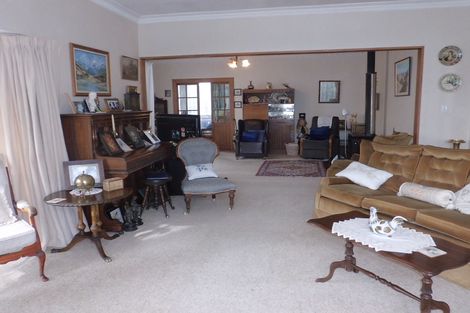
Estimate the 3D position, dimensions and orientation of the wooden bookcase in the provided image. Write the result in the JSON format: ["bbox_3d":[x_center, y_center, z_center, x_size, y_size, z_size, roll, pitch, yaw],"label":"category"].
[{"bbox_3d":[0.921,-0.932,9.120,1.349,1.689,0.456,1,9,10],"label":"wooden bookcase"}]

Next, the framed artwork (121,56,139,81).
[{"bbox_3d":[-1.811,-1.505,5.842,0.035,0.360,0.580,0,9,10],"label":"framed artwork"}]

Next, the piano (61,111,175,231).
[{"bbox_3d":[-1.315,0.087,4.280,0.716,1.240,1.516,1,9,10],"label":"piano"}]

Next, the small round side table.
[{"bbox_3d":[-1.422,0.660,3.409,0.820,0.550,0.820,-1,9,0],"label":"small round side table"}]

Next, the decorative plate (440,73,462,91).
[{"bbox_3d":[3.527,-1.214,5.546,0.335,0.285,0.035,0,9,10],"label":"decorative plate"}]

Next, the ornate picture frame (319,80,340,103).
[{"bbox_3d":[2.509,-1.702,8.981,0.570,0.580,0.030,0,9,10],"label":"ornate picture frame"}]

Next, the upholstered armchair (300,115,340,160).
[{"bbox_3d":[2.211,-0.489,8.642,0.780,0.980,0.850,4,11,29],"label":"upholstered armchair"}]

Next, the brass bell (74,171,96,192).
[{"bbox_3d":[-1.521,0.251,3.429,0.188,0.200,0.188,1,10,11],"label":"brass bell"}]

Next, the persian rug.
[{"bbox_3d":[1.193,0.235,7.043,1.293,0.010,1.715,1,9,10],"label":"persian rug"}]

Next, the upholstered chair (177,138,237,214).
[{"bbox_3d":[-0.427,0.232,4.548,0.660,0.840,0.740,-4,9,-17],"label":"upholstered chair"}]

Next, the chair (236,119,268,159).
[{"bbox_3d":[0.430,-0.467,8.591,0.770,0.950,0.850,-1,9,-1],"label":"chair"}]

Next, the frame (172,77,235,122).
[{"bbox_3d":[-0.904,-1.165,9.679,1.840,2.100,0.120,0,9,10],"label":"frame"}]

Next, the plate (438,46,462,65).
[{"bbox_3d":[2.925,-1.356,4.601,0.285,0.265,0.030,1,9,10],"label":"plate"}]

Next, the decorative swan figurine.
[{"bbox_3d":[1.133,0.478,2.494,0.260,0.185,0.130,2,10,19],"label":"decorative swan figurine"}]

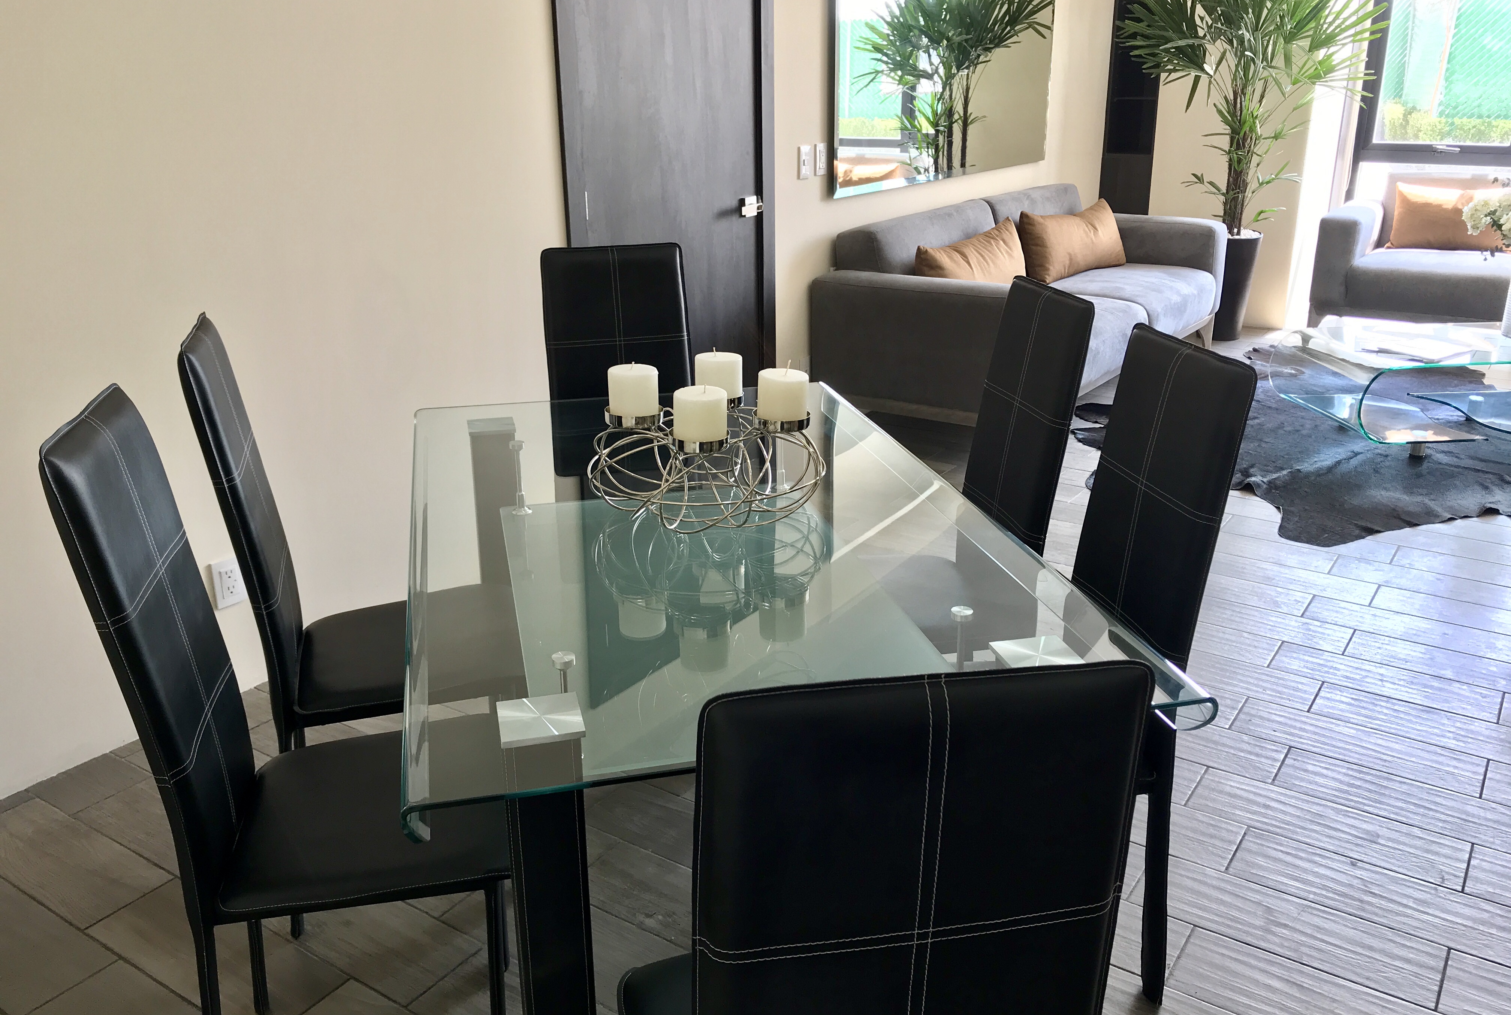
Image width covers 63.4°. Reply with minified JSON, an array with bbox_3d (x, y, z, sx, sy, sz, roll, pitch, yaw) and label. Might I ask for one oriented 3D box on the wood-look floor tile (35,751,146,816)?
[{"bbox_3d":[-1.404,0.587,2.581,0.176,0.010,0.175,12,23,32],"label":"wood-look floor tile"}]

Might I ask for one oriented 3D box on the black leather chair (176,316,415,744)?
[{"bbox_3d":[-0.657,0.186,2.159,0.490,1.043,0.400,-6,21,-13],"label":"black leather chair"}]

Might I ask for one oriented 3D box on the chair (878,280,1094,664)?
[{"bbox_3d":[0.328,0.119,2.297,0.460,1.033,0.410,-6,21,-15],"label":"chair"}]

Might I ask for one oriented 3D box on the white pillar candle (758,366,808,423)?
[{"bbox_3d":[0.042,-0.165,1.837,0.076,0.075,0.076,0,20,0],"label":"white pillar candle"}]

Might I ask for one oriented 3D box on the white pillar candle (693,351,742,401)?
[{"bbox_3d":[-0.058,-0.204,1.948,0.076,0.075,0.076,0,20,0],"label":"white pillar candle"}]

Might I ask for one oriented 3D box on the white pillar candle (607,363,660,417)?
[{"bbox_3d":[-0.192,-0.182,1.933,0.078,0.071,0.078,-1,20,0],"label":"white pillar candle"}]

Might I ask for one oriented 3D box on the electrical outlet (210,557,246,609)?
[{"bbox_3d":[-1.233,0.178,2.873,0.009,0.116,0.075,12,23,32],"label":"electrical outlet"}]

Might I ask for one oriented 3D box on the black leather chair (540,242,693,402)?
[{"bbox_3d":[-0.273,-0.033,2.732,0.410,1.033,0.460,-4,20,-11],"label":"black leather chair"}]

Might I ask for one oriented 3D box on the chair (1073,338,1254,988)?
[{"bbox_3d":[0.400,0.280,1.866,0.490,1.043,0.400,-6,21,-13],"label":"chair"}]

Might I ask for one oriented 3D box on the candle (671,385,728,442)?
[{"bbox_3d":[-0.078,-0.129,1.740,0.076,0.075,0.076,0,20,0],"label":"candle"}]

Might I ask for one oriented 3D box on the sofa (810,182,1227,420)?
[{"bbox_3d":[1.270,-0.938,5.491,0.950,0.800,2.370,13,24,32],"label":"sofa"}]

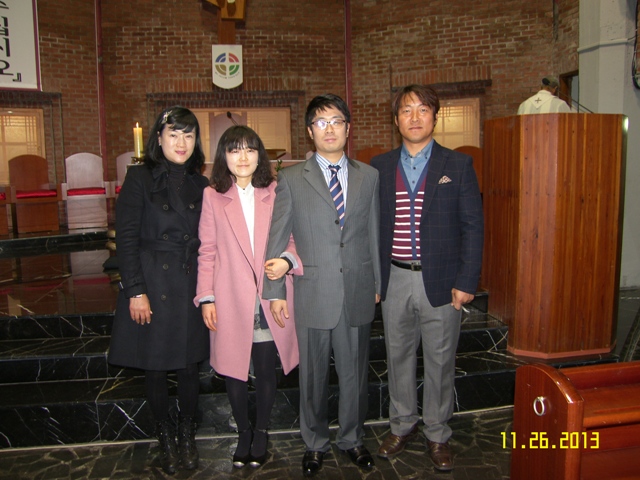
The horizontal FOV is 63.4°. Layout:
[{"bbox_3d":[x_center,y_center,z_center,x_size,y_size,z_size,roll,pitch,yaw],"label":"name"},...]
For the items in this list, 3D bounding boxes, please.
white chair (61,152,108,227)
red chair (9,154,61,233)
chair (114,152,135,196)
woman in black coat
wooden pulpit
[{"bbox_3d":[-3.025,-0.644,6.700,0.580,0.940,0.570,-5,9,-29],"label":"white chair"},{"bbox_3d":[-3.630,-0.609,6.600,0.580,0.940,0.570,-8,10,-40],"label":"red chair"},{"bbox_3d":[-2.410,-0.670,6.800,0.580,0.940,0.570,-4,8,-20],"label":"chair"},{"bbox_3d":[-0.743,0.235,2.397,0.470,1.660,0.310,-3,8,-10],"label":"woman in black coat"},{"bbox_3d":[1.523,-0.060,3.394,0.720,1.470,0.660,-2,8,-9],"label":"wooden pulpit"}]

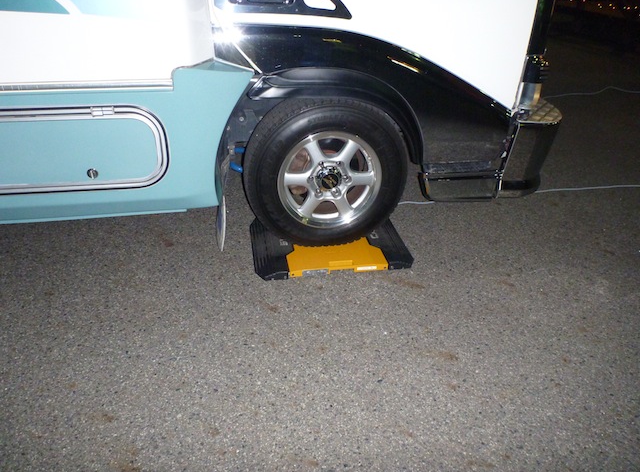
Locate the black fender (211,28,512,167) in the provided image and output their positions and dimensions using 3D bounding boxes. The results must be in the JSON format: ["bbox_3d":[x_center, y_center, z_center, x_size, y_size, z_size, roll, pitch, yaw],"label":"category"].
[{"bbox_3d":[0.192,-0.497,1.926,1.100,0.570,0.200,-4,30,-9],"label":"black fender"}]

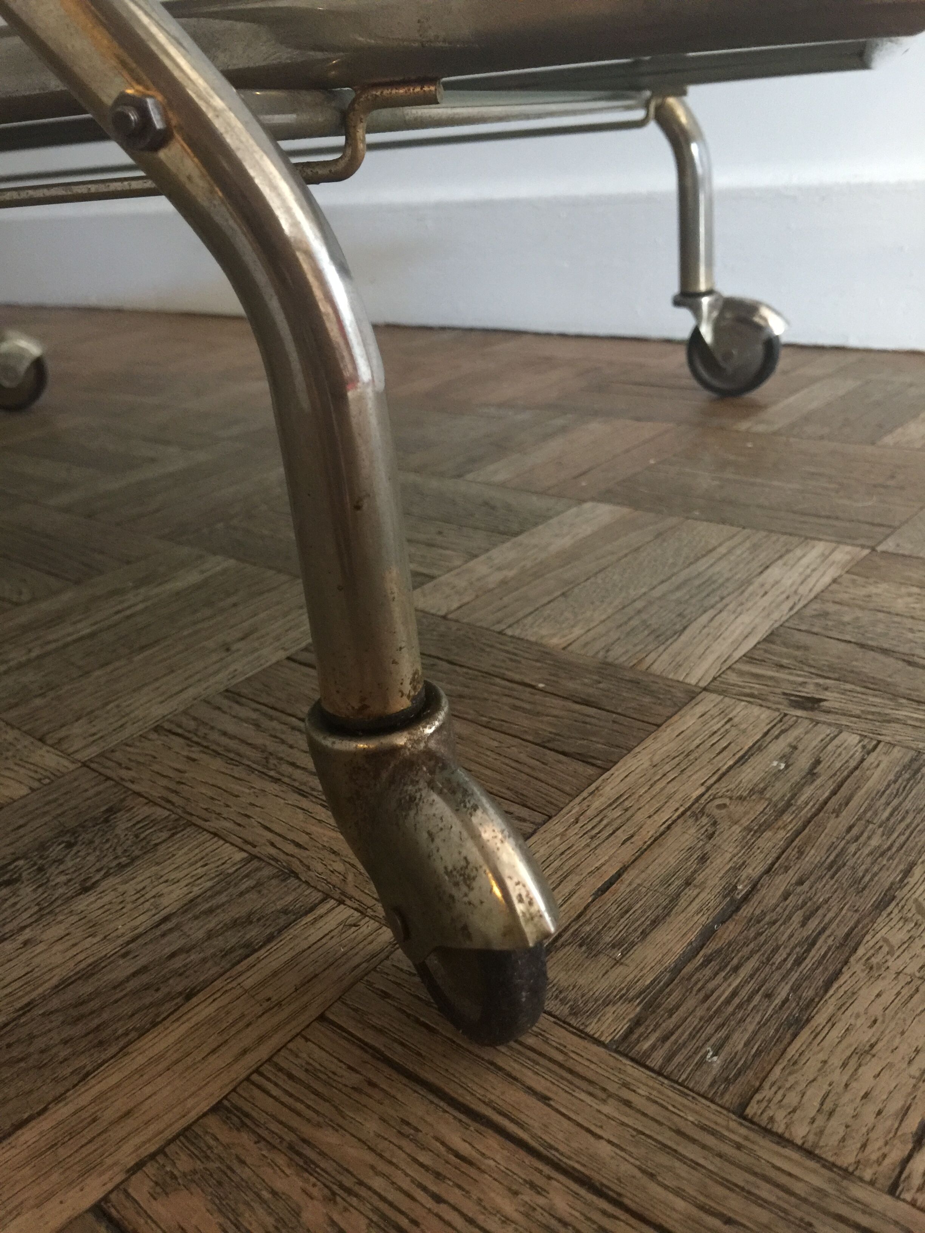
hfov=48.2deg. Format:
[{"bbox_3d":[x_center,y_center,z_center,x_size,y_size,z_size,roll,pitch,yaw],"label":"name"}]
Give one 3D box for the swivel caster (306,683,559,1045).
[{"bbox_3d":[-0.003,0.046,0.178,0.026,0.056,0.061,-18,28,-26],"label":"swivel caster"}]

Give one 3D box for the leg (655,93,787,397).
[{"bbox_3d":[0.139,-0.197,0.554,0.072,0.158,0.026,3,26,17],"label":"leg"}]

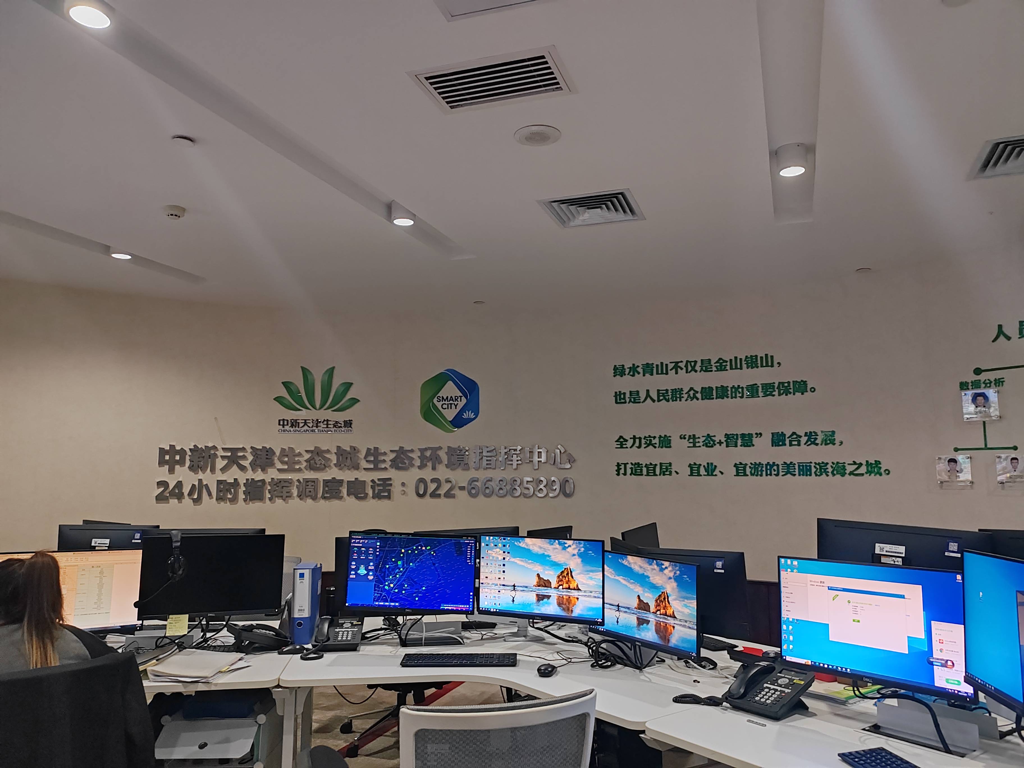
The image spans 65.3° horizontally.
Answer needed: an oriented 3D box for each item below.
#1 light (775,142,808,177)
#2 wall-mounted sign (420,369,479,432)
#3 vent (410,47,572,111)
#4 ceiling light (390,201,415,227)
[{"bbox_3d":[1.293,-1.033,3.688,0.130,0.110,0.130,-2,-7,19],"label":"light"},{"bbox_3d":[-0.530,0.144,6.846,0.507,0.550,0.030,-1,-6,3],"label":"wall-mounted sign"},{"bbox_3d":[-0.060,-1.079,2.866,0.535,0.040,0.347,-2,-7,19],"label":"vent"},{"bbox_3d":[-0.596,-0.945,4.413,0.130,0.110,0.130,0,-6,0],"label":"ceiling light"}]

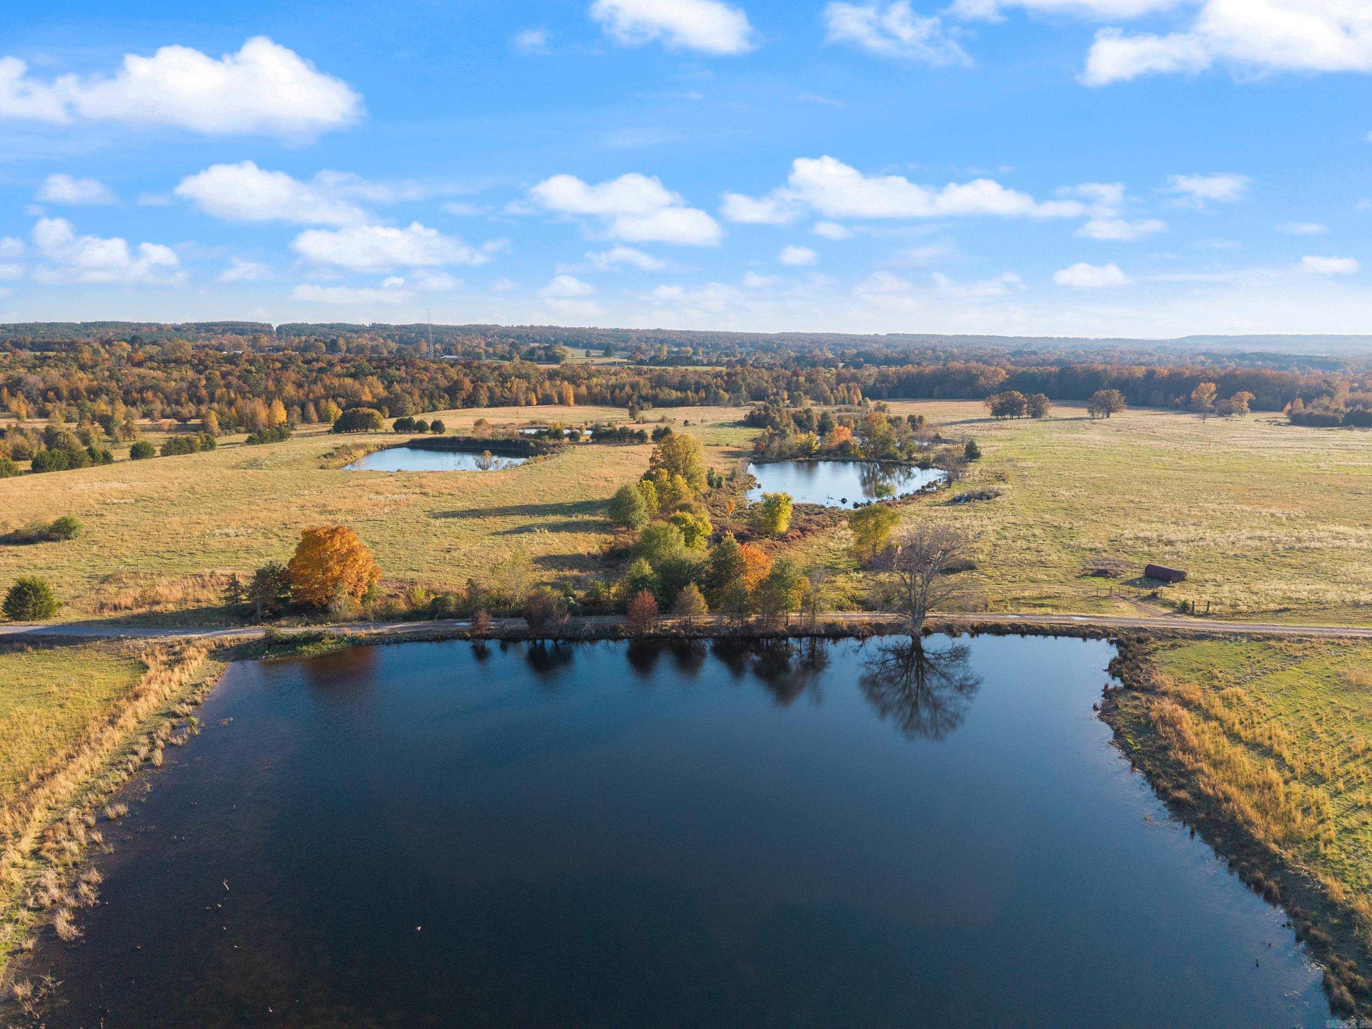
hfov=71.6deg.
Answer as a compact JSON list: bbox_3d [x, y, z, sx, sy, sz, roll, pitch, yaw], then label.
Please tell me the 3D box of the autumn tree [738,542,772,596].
[{"bbox_3d":[9.820,8.870,137.300,5.570,10.060,5.570,0,10,0],"label":"autumn tree"}]

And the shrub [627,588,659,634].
[{"bbox_3d":[-5.760,13.020,127.890,4.320,6.050,4.320,0,10,0],"label":"shrub"}]

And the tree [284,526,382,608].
[{"bbox_3d":[-50.070,7.770,135.070,13.240,12.410,12.840,0,10,0],"label":"tree"}]

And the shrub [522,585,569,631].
[{"bbox_3d":[-18.940,12.800,127.850,5.910,6.490,5.020,0,10,0],"label":"shrub"}]

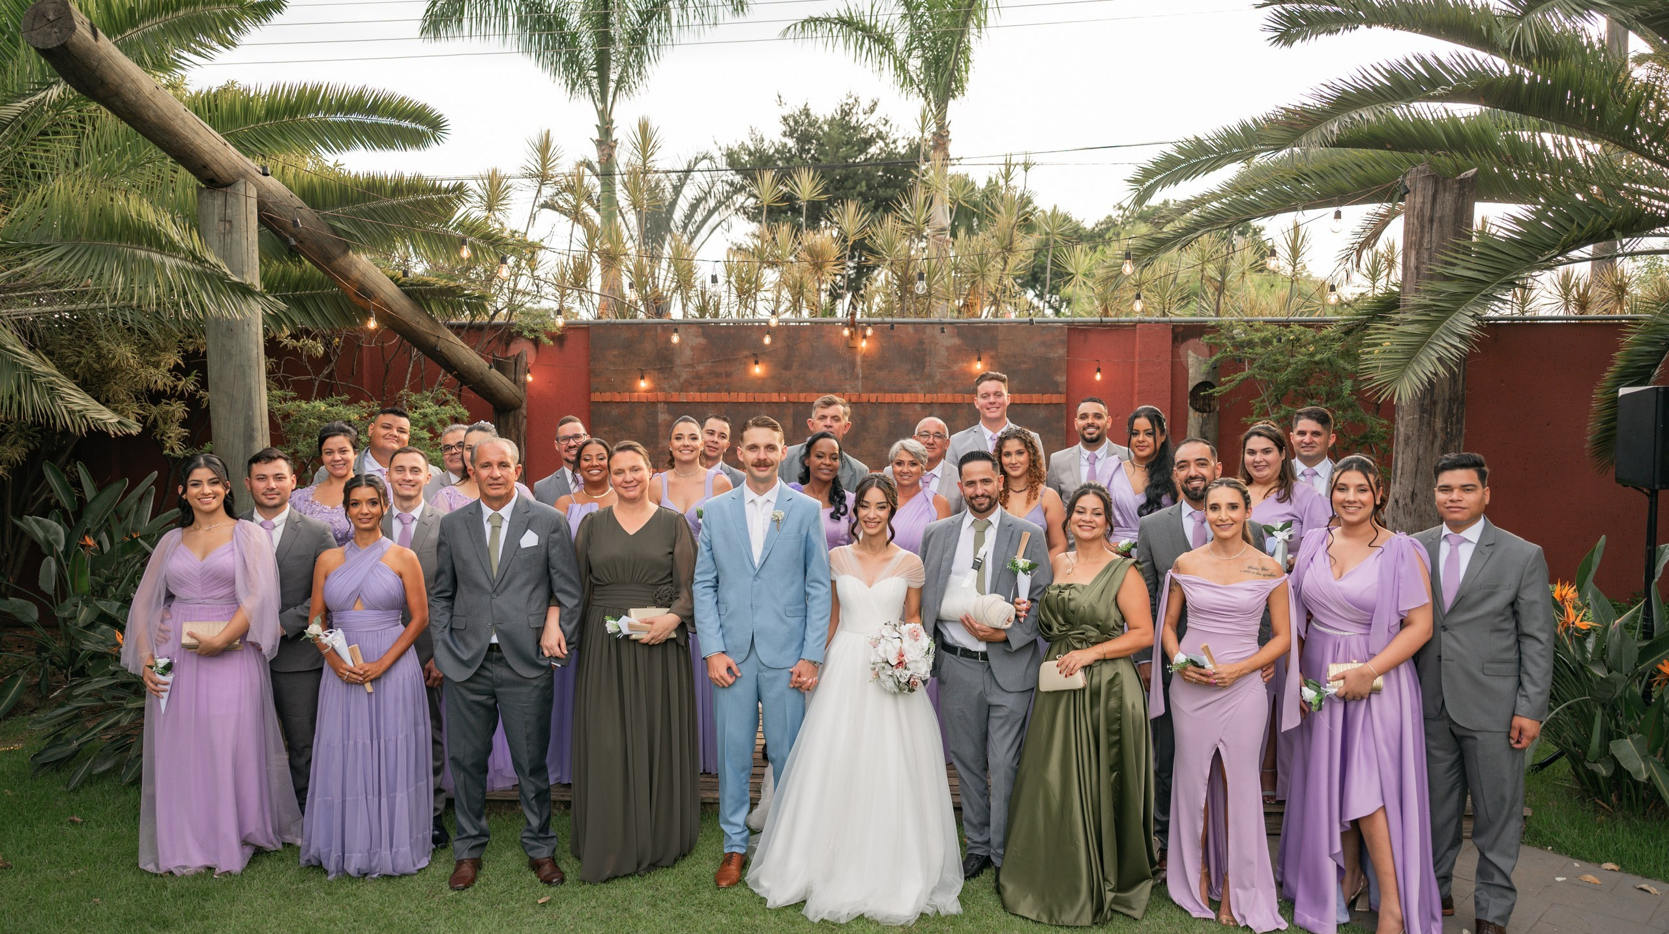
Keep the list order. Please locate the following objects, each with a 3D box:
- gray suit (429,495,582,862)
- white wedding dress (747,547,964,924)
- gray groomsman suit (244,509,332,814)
[{"bbox_3d":[-1.304,0.840,4.405,0.600,1.460,0.340,-1,4,-12],"label":"gray suit"},{"bbox_3d":[0.081,0.967,4.444,0.864,1.345,0.900,0,5,2],"label":"white wedding dress"},{"bbox_3d":[-2.441,0.852,4.827,0.550,1.380,0.330,-1,4,-19],"label":"gray groomsman suit"}]

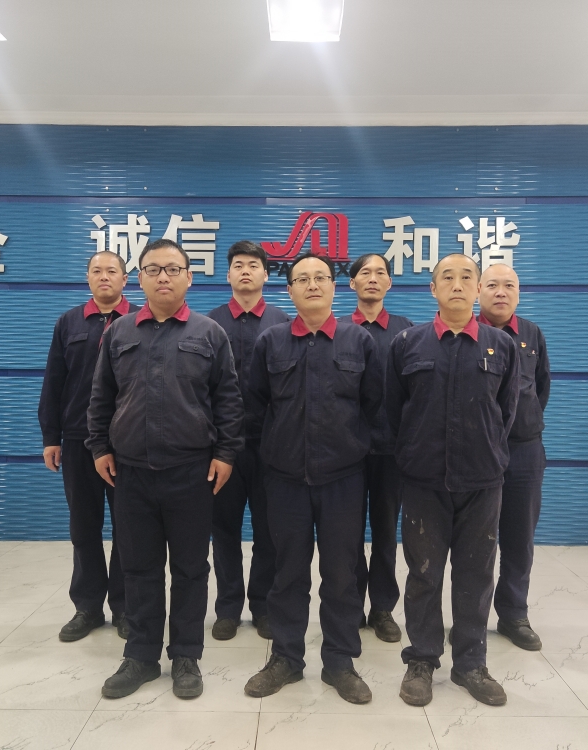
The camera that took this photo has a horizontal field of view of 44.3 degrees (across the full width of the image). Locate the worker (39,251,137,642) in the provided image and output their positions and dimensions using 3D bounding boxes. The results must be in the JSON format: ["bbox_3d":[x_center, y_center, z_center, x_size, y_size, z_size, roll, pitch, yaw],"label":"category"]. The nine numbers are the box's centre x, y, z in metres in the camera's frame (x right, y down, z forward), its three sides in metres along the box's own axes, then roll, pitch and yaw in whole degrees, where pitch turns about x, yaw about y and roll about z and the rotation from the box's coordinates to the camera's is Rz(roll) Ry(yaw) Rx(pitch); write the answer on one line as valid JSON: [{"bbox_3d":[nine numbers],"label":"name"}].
[{"bbox_3d":[-0.901,0.313,3.380,0.590,1.780,0.360,0,1,-2],"label":"worker"}]

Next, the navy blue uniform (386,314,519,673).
[{"bbox_3d":[0.621,0.462,2.830,0.510,1.400,0.360,0,1,3],"label":"navy blue uniform"}]

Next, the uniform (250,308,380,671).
[{"bbox_3d":[0.080,0.460,2.897,0.546,1.409,0.350,0,1,1],"label":"uniform"}]

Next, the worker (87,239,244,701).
[{"bbox_3d":[-0.517,0.336,2.863,0.634,1.752,0.360,0,1,1],"label":"worker"}]

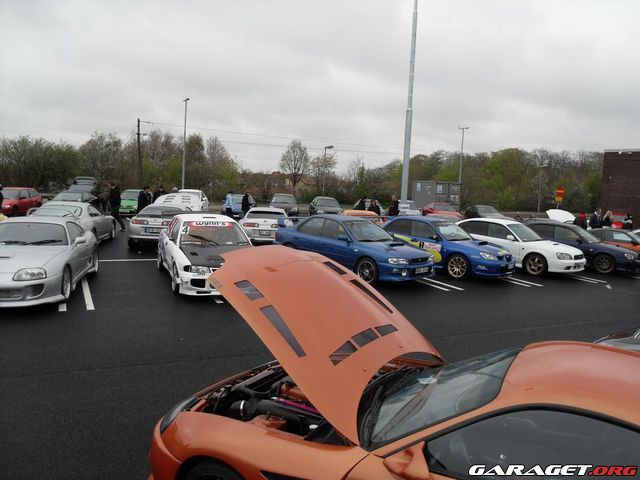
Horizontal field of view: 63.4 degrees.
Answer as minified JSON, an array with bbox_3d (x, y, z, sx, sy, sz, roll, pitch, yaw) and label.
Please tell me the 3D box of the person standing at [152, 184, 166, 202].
[{"bbox_3d":[-6.616,-1.334,21.611,0.500,1.770,0.350,2,6,-15],"label":"person standing"}]

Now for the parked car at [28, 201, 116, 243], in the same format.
[{"bbox_3d":[-7.325,-0.505,15.458,1.810,1.280,4.500,2,6,-12],"label":"parked car"}]

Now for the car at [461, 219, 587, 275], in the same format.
[{"bbox_3d":[5.417,0.108,15.652,4.580,1.410,1.700,9,8,43],"label":"car"}]

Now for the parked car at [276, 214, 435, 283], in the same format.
[{"bbox_3d":[0.769,0.133,12.957,1.690,1.400,4.350,-3,9,-44],"label":"parked car"}]

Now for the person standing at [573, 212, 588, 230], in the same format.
[{"bbox_3d":[10.170,-0.263,20.390,0.450,1.620,0.500,2,6,-10],"label":"person standing"}]

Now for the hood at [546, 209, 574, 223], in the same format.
[{"bbox_3d":[11.682,-1.028,24.875,1.400,0.750,0.850,2,6,-10],"label":"hood"}]

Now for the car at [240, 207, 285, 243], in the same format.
[{"bbox_3d":[-1.930,-0.544,18.770,1.810,1.280,4.500,3,6,-6],"label":"car"}]

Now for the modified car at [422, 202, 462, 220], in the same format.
[{"bbox_3d":[8.427,-1.799,36.432,1.720,1.360,4.250,2,6,-12],"label":"modified car"}]

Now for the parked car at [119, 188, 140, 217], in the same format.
[{"bbox_3d":[-10.060,-2.007,28.246,1.680,1.400,4.100,1,6,-20],"label":"parked car"}]

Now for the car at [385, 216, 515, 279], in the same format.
[{"bbox_3d":[3.187,0.095,14.358,1.740,1.430,4.460,-3,9,-43],"label":"car"}]

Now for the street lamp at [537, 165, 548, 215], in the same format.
[{"bbox_3d":[23.028,-5.119,53.688,0.850,5.250,0.250,5,7,20],"label":"street lamp"}]

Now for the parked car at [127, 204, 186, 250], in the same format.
[{"bbox_3d":[-4.815,-0.534,16.775,1.810,1.270,4.510,3,6,-5],"label":"parked car"}]

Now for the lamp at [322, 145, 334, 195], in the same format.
[{"bbox_3d":[0.625,-5.201,43.202,0.950,5.280,0.250,5,7,15],"label":"lamp"}]

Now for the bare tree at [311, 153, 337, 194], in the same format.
[{"bbox_3d":[0.184,-5.477,47.270,2.500,4.880,2.500,3,6,0],"label":"bare tree"}]

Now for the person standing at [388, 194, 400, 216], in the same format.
[{"bbox_3d":[4.032,-1.341,27.411,0.500,1.780,0.350,6,7,30],"label":"person standing"}]

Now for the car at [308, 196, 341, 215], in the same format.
[{"bbox_3d":[0.359,-2.010,33.842,1.700,1.420,4.300,2,6,-9],"label":"car"}]

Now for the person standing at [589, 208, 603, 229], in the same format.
[{"bbox_3d":[12.355,-0.430,22.911,0.500,1.780,0.350,0,7,-30],"label":"person standing"}]

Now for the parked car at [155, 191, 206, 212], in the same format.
[{"bbox_3d":[-7.256,-1.881,28.429,1.720,1.420,4.200,2,6,-8],"label":"parked car"}]

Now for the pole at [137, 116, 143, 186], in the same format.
[{"bbox_3d":[-20.028,-9.464,58.000,0.300,8.310,0.300,-3,0,0],"label":"pole"}]

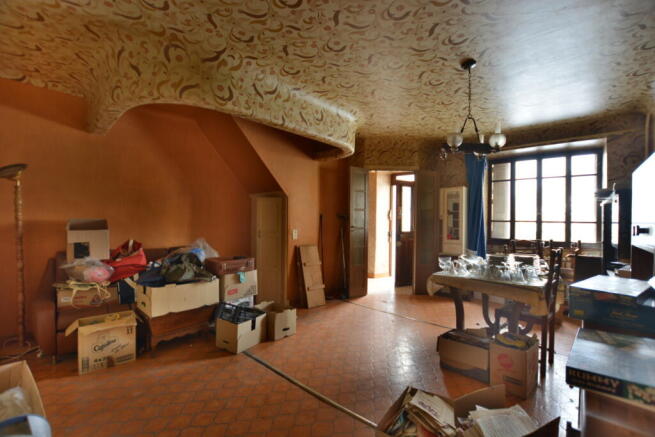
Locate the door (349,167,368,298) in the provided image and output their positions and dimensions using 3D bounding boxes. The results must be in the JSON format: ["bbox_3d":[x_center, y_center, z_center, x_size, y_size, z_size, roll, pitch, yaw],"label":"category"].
[{"bbox_3d":[0.500,0.220,4.385,0.380,2.060,0.045,1,0,-35],"label":"door"}]

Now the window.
[{"bbox_3d":[3.090,-0.280,3.960,1.290,1.250,0.100,0,0,31],"label":"window"}]

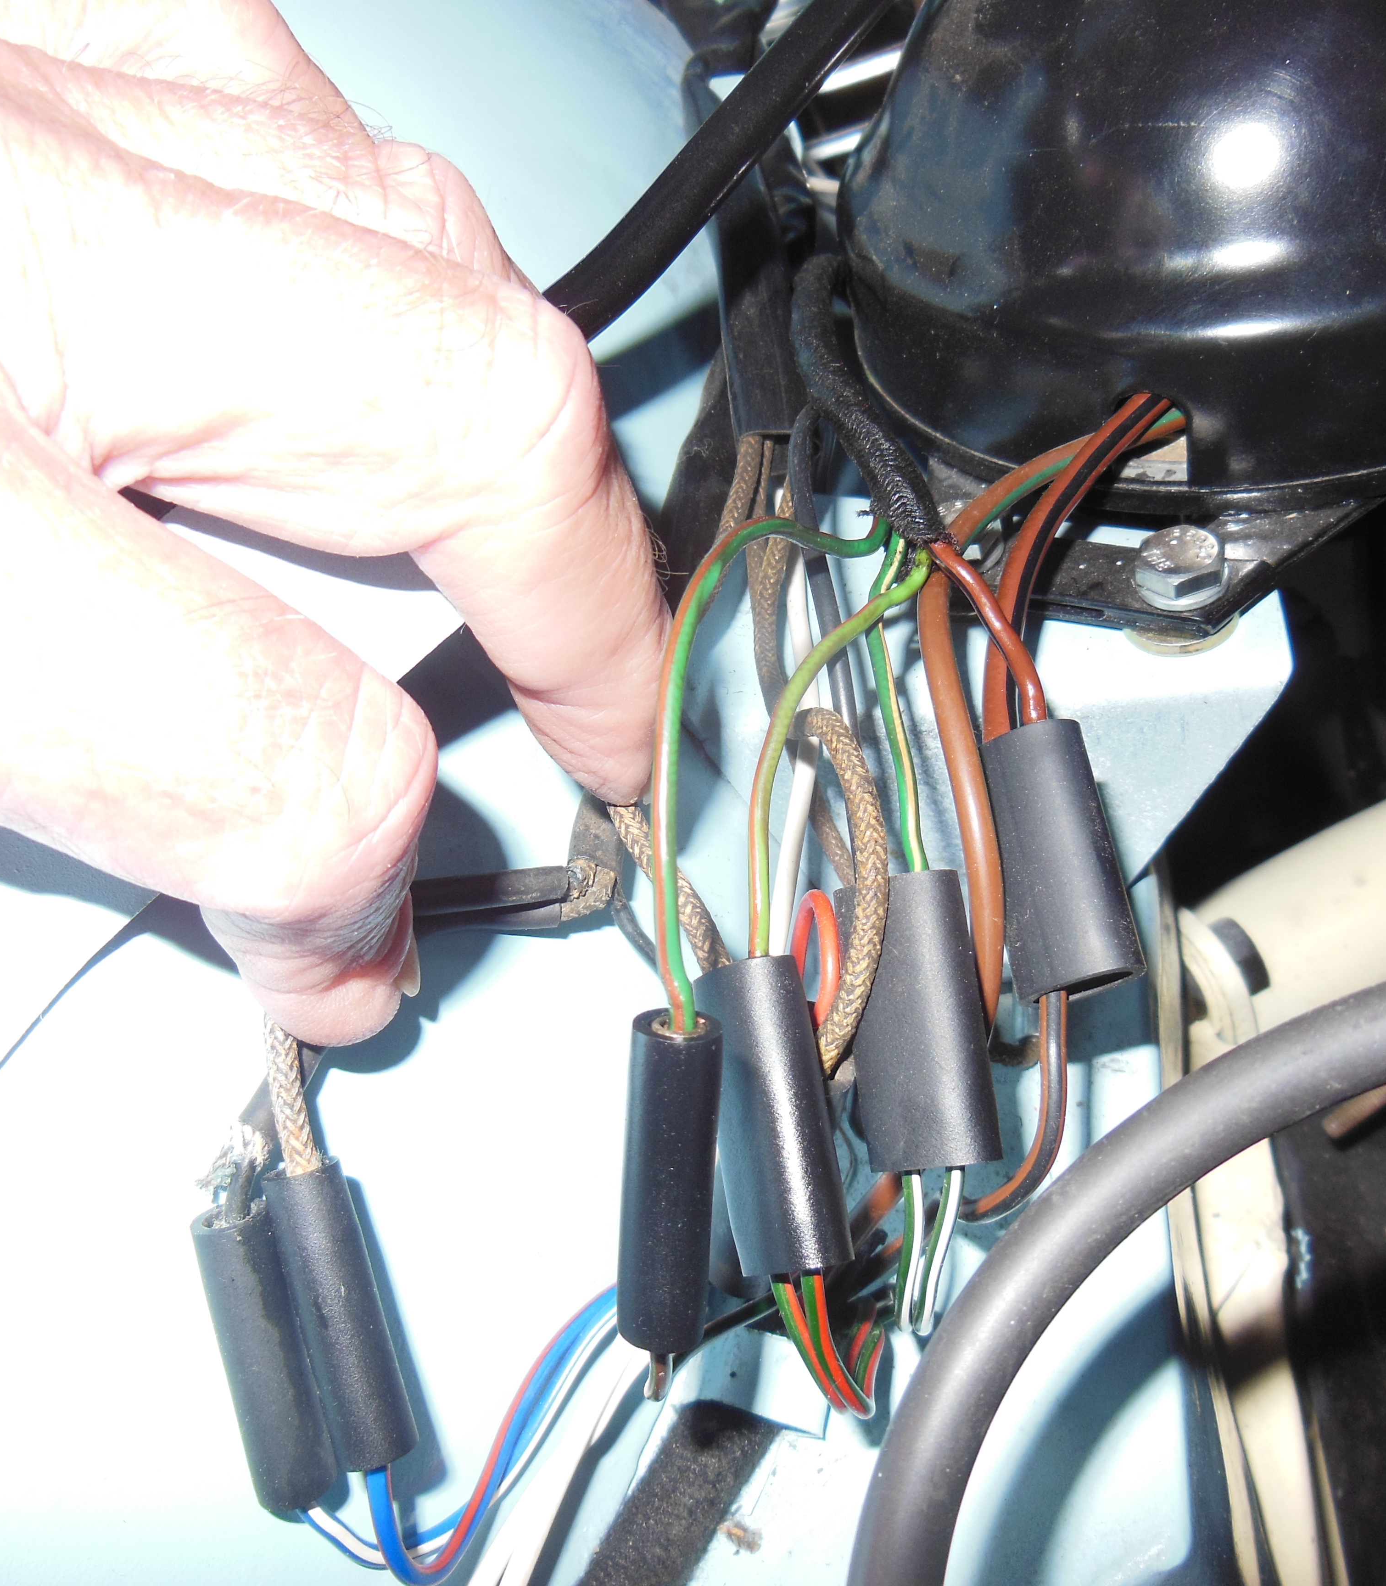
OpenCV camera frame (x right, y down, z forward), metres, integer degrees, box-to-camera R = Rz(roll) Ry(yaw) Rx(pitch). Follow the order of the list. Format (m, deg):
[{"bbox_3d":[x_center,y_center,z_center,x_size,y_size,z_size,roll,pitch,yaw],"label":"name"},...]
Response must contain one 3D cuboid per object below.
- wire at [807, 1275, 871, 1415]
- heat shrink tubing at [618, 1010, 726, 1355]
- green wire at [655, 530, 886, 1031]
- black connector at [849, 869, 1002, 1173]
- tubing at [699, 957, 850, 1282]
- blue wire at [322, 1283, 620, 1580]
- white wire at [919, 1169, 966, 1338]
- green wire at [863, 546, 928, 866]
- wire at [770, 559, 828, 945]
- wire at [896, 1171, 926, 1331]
[{"bbox_3d":[0.016,0.060,0.164,0.003,0.018,0.008,-20,12,19],"label":"wire"},{"bbox_3d":[-0.003,0.041,0.159,0.009,0.035,0.009,2,7,0],"label":"heat shrink tubing"},{"bbox_3d":[0.008,-0.004,0.174,0.029,0.015,0.063,12,66,-20],"label":"green wire"},{"bbox_3d":[0.026,0.026,0.176,0.009,0.015,0.033,16,62,-48],"label":"black connector"},{"bbox_3d":[0.009,0.036,0.170,0.009,0.015,0.033,5,68,-44],"label":"tubing"},{"bbox_3d":[-0.023,0.074,0.169,0.042,0.004,0.013,-31,72,-5],"label":"blue wire"},{"bbox_3d":[0.027,0.050,0.168,0.003,0.004,0.021,12,87,17],"label":"white wire"},{"bbox_3d":[0.025,-0.012,0.190,0.007,0.003,0.046,5,68,-11],"label":"green wire"},{"bbox_3d":[0.012,-0.006,0.186,0.005,0.003,0.057,7,63,-9],"label":"wire"},{"bbox_3d":[0.024,0.050,0.168,0.003,0.004,0.019,5,87,-3],"label":"wire"}]

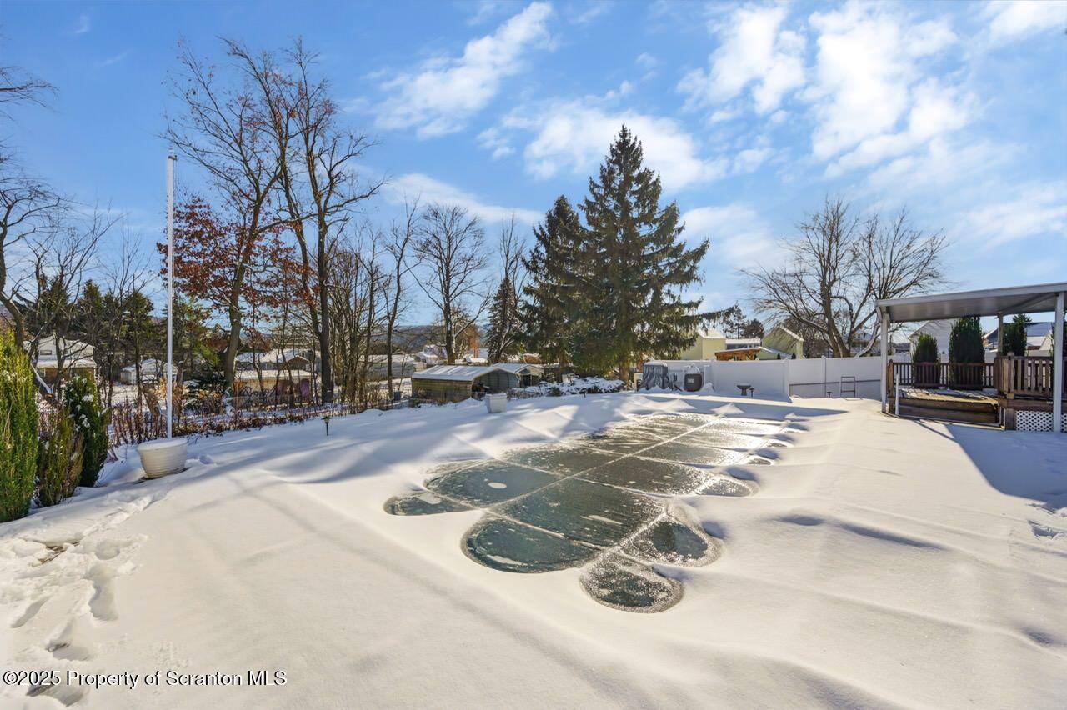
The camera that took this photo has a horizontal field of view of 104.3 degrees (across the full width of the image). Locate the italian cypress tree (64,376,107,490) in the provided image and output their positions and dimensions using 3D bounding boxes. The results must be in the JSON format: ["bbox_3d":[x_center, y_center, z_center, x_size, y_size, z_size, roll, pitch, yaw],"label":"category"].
[{"bbox_3d":[-5.220,0.860,4.850,0.420,1.330,0.420,0,0,0],"label":"italian cypress tree"}]

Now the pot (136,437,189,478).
[{"bbox_3d":[-4.600,1.300,5.150,0.480,0.400,0.480,0,0,0],"label":"pot"}]

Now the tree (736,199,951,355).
[{"bbox_3d":[17.300,-3.900,24.000,9.800,10.500,9.600,0,0,0],"label":"tree"}]

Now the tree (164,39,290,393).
[{"bbox_3d":[-13.700,-5.930,18.500,5.000,16.100,5.000,0,0,-37],"label":"tree"}]

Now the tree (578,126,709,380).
[{"bbox_3d":[5.800,-5.450,22.500,7.100,14.000,7.000,0,0,14],"label":"tree"}]

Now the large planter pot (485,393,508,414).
[{"bbox_3d":[-0.980,1.290,11.150,0.480,0.560,0.480,0,0,-22],"label":"large planter pot"}]

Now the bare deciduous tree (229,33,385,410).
[{"bbox_3d":[-8.000,-4.840,15.000,5.000,13.200,5.000,0,0,0],"label":"bare deciduous tree"}]

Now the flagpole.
[{"bbox_3d":[-4.890,-0.680,5.600,0.060,4.070,0.060,0,0,0],"label":"flagpole"}]

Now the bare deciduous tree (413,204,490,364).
[{"bbox_3d":[-6.660,-5.430,34.000,6.300,13.900,6.000,0,0,-11],"label":"bare deciduous tree"}]

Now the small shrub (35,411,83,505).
[{"bbox_3d":[-5.170,1.130,4.530,0.420,1.080,0.440,0,0,41],"label":"small shrub"}]

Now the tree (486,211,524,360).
[{"bbox_3d":[-2.420,-5.250,36.000,3.700,14.000,3.700,0,0,0],"label":"tree"}]

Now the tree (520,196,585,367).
[{"bbox_3d":[1.660,-4.930,29.000,5.100,12.500,5.000,0,0,3],"label":"tree"}]

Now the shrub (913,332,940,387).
[{"bbox_3d":[14.400,0.250,15.200,0.800,2.170,0.800,0,0,43],"label":"shrub"}]

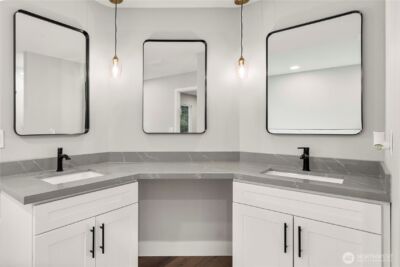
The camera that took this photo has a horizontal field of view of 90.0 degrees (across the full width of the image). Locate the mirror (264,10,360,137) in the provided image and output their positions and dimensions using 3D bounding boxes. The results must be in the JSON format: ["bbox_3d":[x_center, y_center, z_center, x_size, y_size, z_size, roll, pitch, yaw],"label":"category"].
[{"bbox_3d":[0.880,-0.440,1.606,0.663,0.900,0.030,1,1,32],"label":"mirror"}]

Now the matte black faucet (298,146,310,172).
[{"bbox_3d":[0.775,0.196,1.473,0.048,0.178,0.140,1,1,40],"label":"matte black faucet"}]

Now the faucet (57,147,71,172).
[{"bbox_3d":[-1.016,0.198,1.480,0.140,0.178,0.048,1,1,37],"label":"faucet"}]

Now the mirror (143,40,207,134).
[{"bbox_3d":[-0.238,-0.442,1.913,0.615,0.900,0.030,0,1,0],"label":"mirror"}]

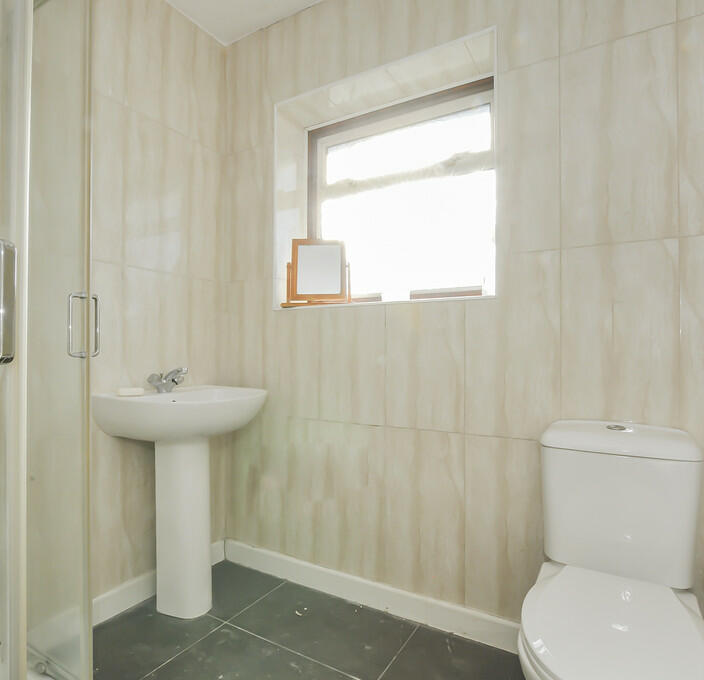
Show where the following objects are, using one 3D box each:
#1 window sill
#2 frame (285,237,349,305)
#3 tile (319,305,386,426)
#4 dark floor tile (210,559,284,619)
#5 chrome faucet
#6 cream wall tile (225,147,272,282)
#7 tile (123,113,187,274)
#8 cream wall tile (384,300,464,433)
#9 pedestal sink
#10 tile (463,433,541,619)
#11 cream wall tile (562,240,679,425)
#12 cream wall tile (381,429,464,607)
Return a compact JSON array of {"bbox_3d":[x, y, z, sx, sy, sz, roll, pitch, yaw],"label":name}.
[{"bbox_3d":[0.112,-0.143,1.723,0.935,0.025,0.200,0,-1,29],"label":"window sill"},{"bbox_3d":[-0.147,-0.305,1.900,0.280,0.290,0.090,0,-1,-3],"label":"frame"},{"bbox_3d":[0.002,0.094,1.675,0.295,0.464,0.012,0,-1,29],"label":"tile"},{"bbox_3d":[-0.526,1.029,1.765,0.347,0.012,0.318,0,-1,29],"label":"dark floor tile"},{"bbox_3d":[-0.677,0.153,1.626,0.160,0.107,0.160,0,-1,29],"label":"chrome faucet"},{"bbox_3d":[-0.480,-0.571,1.948,0.247,0.602,0.012,0,-1,29],"label":"cream wall tile"},{"bbox_3d":[-0.779,-0.575,1.720,0.010,0.600,0.300,0,-1,29],"label":"tile"},{"bbox_3d":[0.260,0.090,1.541,0.300,0.462,0.010,0,-1,29],"label":"cream wall tile"},{"bbox_3d":[-0.582,0.606,1.576,0.460,0.825,0.510,0,-1,29],"label":"pedestal sink"},{"bbox_3d":[0.518,0.618,1.383,0.295,0.593,0.012,0,-1,29],"label":"tile"},{"bbox_3d":[0.780,0.017,1.251,0.298,0.600,0.010,0,-1,29],"label":"cream wall tile"},{"bbox_3d":[0.260,0.620,1.526,0.295,0.593,0.012,0,-1,29],"label":"cream wall tile"}]

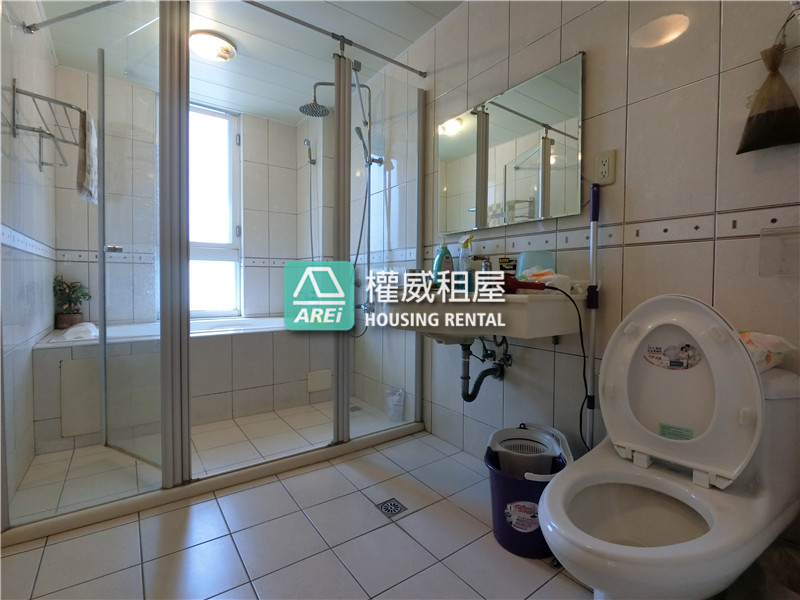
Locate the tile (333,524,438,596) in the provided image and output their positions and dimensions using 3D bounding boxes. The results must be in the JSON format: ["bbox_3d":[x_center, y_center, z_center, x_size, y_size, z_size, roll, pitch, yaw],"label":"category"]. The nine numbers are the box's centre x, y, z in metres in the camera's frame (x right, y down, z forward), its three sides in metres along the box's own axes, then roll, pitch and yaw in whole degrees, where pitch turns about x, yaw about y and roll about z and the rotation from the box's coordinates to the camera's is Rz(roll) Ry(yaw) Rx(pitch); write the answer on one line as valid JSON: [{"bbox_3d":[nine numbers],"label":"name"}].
[{"bbox_3d":[-0.049,0.815,1.175,0.250,0.010,0.250,-1,3,-36],"label":"tile"}]

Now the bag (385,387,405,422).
[{"bbox_3d":[-0.035,0.657,2.357,0.085,0.210,0.120,-1,3,-36],"label":"bag"}]

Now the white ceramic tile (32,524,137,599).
[{"bbox_3d":[-0.958,0.802,1.154,0.248,0.010,0.248,0,2,-36],"label":"white ceramic tile"}]

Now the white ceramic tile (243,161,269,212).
[{"bbox_3d":[-1.210,-0.955,3.119,0.205,0.400,0.010,-1,3,-36],"label":"white ceramic tile"}]

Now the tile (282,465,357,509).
[{"bbox_3d":[-0.342,0.797,1.578,0.250,0.010,0.250,-1,3,-36],"label":"tile"}]

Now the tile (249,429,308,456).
[{"bbox_3d":[-0.642,0.772,1.986,0.250,0.010,0.250,-1,2,-36],"label":"tile"}]

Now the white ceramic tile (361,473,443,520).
[{"bbox_3d":[0.008,0.805,1.525,0.248,0.010,0.248,0,2,-36],"label":"white ceramic tile"}]

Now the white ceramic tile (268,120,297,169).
[{"bbox_3d":[-1.019,-1.343,3.221,0.243,0.378,0.010,-1,2,-36],"label":"white ceramic tile"}]

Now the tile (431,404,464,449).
[{"bbox_3d":[0.262,0.696,2.057,0.010,0.186,0.248,0,2,-36],"label":"tile"}]

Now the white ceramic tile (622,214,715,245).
[{"bbox_3d":[0.850,-0.221,1.180,0.010,0.075,0.249,-1,3,-36],"label":"white ceramic tile"}]

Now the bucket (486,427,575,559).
[{"bbox_3d":[0.426,0.655,1.257,0.270,0.315,0.275,1,2,19],"label":"bucket"}]

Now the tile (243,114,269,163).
[{"bbox_3d":[-1.196,-1.335,3.094,0.197,0.378,0.010,-1,2,-36],"label":"tile"}]

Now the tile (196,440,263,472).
[{"bbox_3d":[-0.853,0.785,1.861,0.248,0.010,0.248,0,2,-36],"label":"tile"}]

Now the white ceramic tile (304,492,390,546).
[{"bbox_3d":[-0.194,0.803,1.365,0.248,0.010,0.248,-1,2,-36],"label":"white ceramic tile"}]

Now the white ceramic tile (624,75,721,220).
[{"bbox_3d":[0.853,-0.458,1.174,0.010,0.400,0.248,-1,2,-36],"label":"white ceramic tile"}]

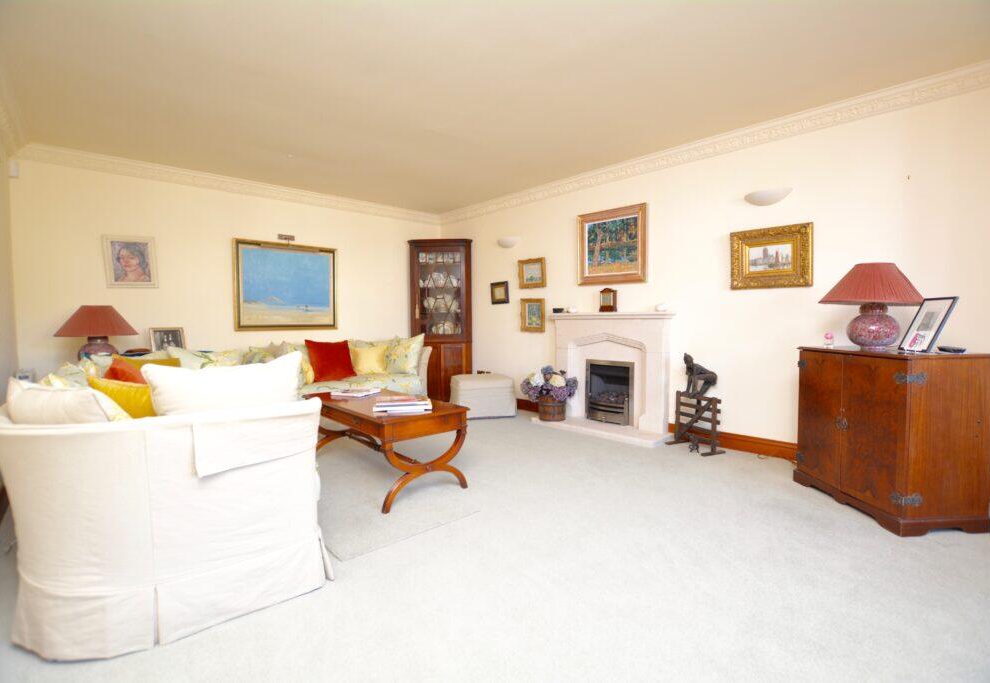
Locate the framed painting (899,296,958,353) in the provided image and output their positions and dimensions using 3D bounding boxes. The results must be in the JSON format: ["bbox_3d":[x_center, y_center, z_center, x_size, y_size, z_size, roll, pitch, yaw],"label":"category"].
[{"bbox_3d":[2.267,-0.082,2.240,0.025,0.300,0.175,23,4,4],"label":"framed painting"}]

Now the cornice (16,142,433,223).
[{"bbox_3d":[-2.187,-1.540,4.490,3.857,0.105,0.090,-3,3,-39],"label":"cornice"}]

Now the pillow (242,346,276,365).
[{"bbox_3d":[-2.160,0.230,3.930,0.410,0.410,0.150,-3,-14,-41],"label":"pillow"}]

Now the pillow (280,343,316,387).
[{"bbox_3d":[-1.851,0.216,4.000,0.410,0.420,0.150,-3,-14,-41],"label":"pillow"}]

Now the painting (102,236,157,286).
[{"bbox_3d":[-3.341,-0.727,3.924,0.372,0.472,0.030,-2,3,-38],"label":"painting"}]

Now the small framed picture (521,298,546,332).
[{"bbox_3d":[0.429,-0.290,4.802,0.350,0.371,0.035,2,3,44],"label":"small framed picture"}]

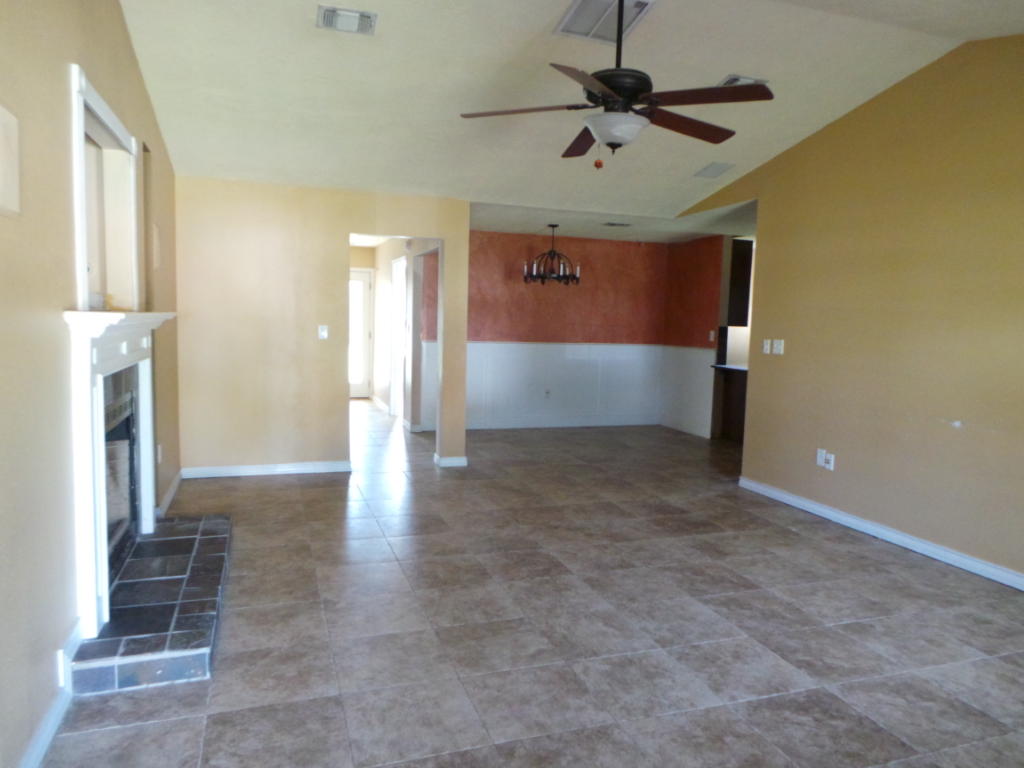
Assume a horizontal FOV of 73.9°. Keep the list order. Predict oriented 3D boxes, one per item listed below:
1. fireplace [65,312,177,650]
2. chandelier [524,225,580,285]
[{"bbox_3d":[-1.730,0.294,3.143,0.188,1.229,1.528,0,5,-19],"label":"fireplace"},{"bbox_3d":[0.475,-1.451,7.632,0.600,0.654,0.600,2,5,0],"label":"chandelier"}]

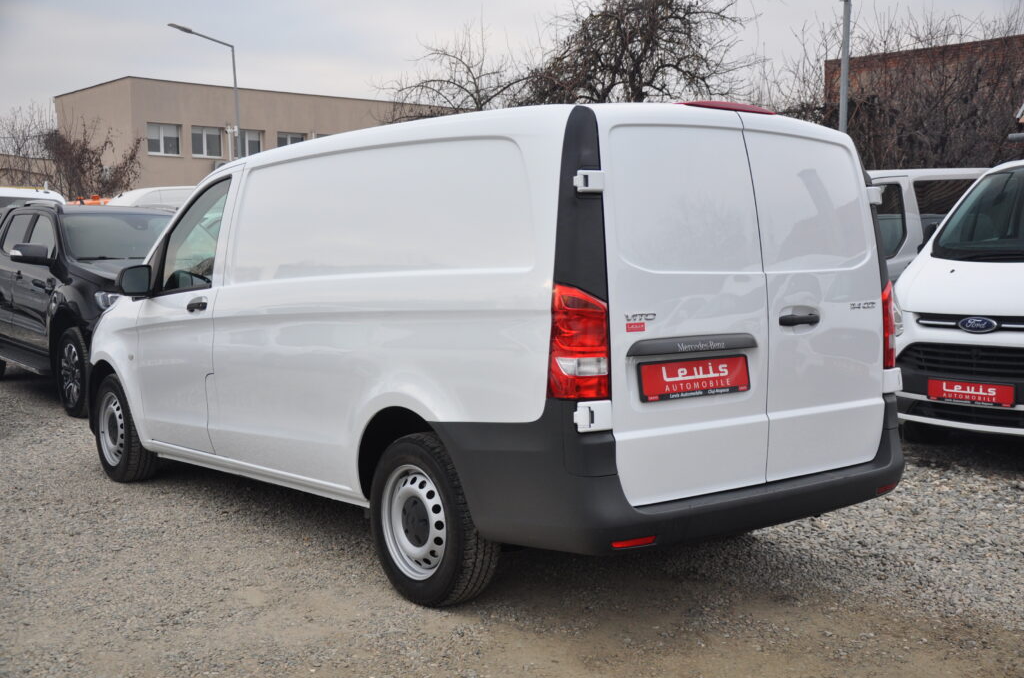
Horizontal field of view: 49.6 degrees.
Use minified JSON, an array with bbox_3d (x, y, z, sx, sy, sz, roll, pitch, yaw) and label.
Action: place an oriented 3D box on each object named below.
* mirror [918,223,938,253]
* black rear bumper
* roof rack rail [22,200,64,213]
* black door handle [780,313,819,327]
[{"bbox_3d":[3.211,-0.763,8.500,0.130,0.270,0.220,-4,5,-43],"label":"mirror"},{"bbox_3d":[0.721,0.386,4.170,1.900,0.497,0.785,-3,3,-38],"label":"black rear bumper"},{"bbox_3d":[-4.604,-1.313,10.900,0.060,0.100,1.420,-3,5,-35],"label":"roof rack rail"},{"bbox_3d":[1.034,-0.068,3.988,0.220,0.048,0.050,-3,1,-38],"label":"black door handle"}]

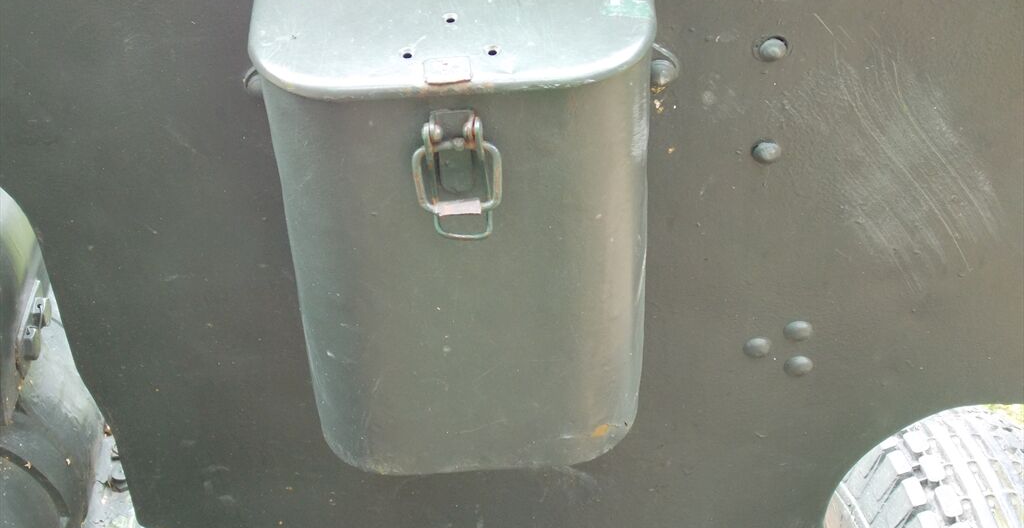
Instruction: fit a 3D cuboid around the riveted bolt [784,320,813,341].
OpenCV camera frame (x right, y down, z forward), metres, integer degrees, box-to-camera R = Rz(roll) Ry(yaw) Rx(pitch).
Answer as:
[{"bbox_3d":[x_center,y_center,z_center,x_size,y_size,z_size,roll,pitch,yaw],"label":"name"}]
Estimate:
[{"bbox_3d":[0.204,0.048,1.094,0.021,0.021,0.011,-2,42,0],"label":"riveted bolt"}]

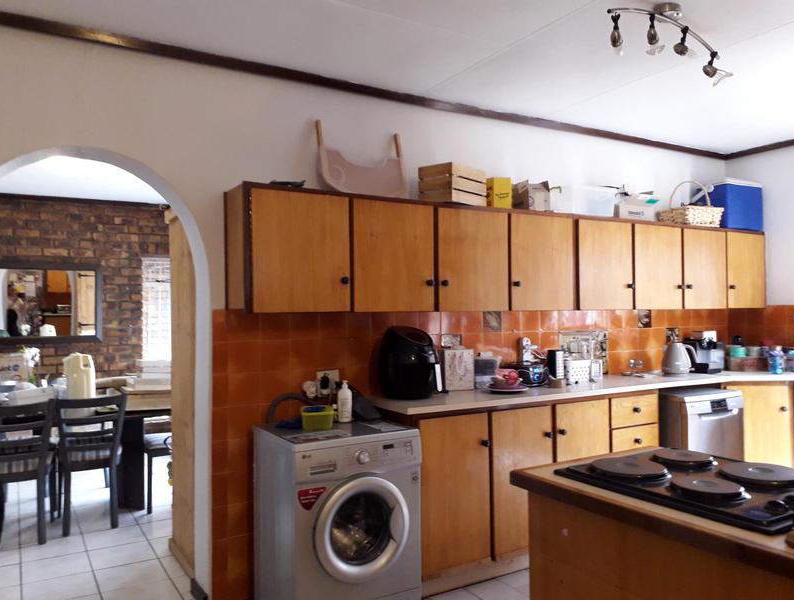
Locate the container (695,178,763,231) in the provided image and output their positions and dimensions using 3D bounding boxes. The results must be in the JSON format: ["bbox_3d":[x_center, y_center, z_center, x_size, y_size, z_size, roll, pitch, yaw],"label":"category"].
[{"bbox_3d":[2.579,-0.709,4.891,0.450,0.370,0.285,0,-2,-31],"label":"container"}]

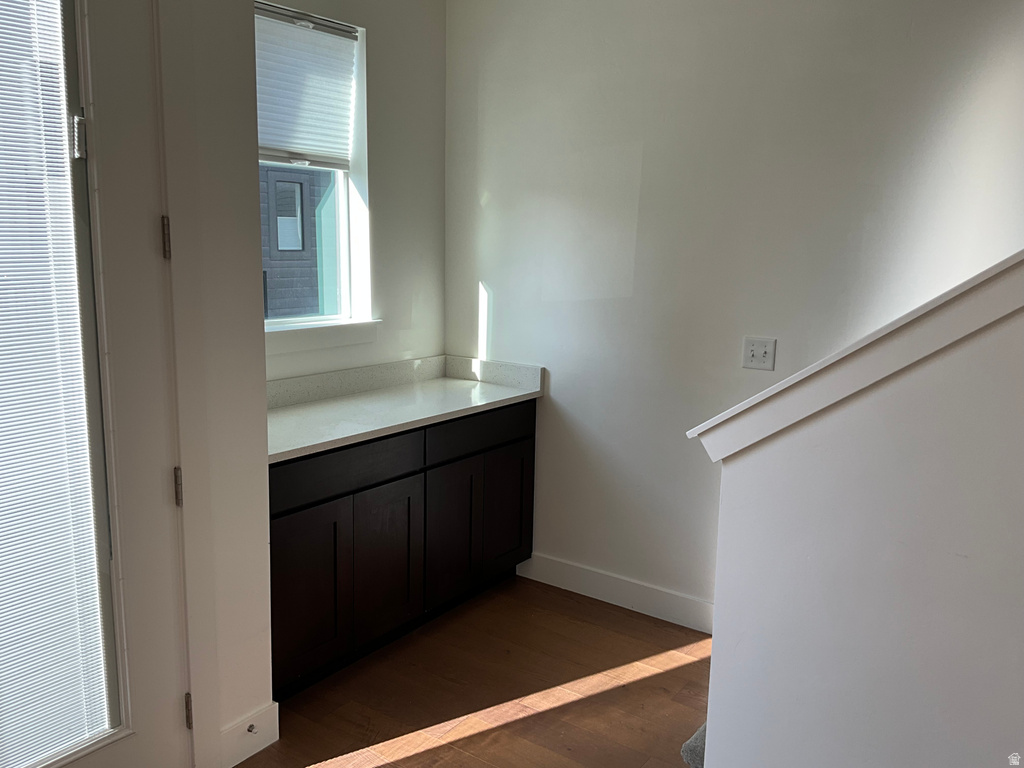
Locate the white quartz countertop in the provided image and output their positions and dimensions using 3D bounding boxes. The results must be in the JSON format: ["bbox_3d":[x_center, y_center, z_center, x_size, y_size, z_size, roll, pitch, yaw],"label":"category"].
[{"bbox_3d":[-0.544,0.106,3.334,0.569,0.029,1.547,8,12,35],"label":"white quartz countertop"}]

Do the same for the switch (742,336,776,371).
[{"bbox_3d":[0.918,-0.111,3.187,0.117,0.115,0.015,8,12,35],"label":"switch"}]

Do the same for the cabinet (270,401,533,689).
[{"bbox_3d":[-0.559,0.540,3.426,0.540,0.858,1.521,8,12,35],"label":"cabinet"}]

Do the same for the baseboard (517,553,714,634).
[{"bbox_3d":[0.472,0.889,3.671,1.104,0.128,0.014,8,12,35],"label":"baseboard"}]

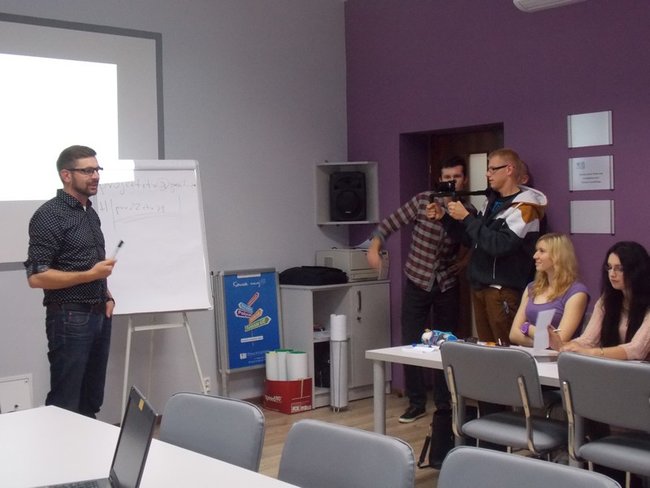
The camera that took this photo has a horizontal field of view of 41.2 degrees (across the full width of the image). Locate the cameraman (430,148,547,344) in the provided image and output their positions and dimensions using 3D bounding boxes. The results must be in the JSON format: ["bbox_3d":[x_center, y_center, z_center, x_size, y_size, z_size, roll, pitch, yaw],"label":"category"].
[{"bbox_3d":[0.984,0.344,5.200,0.540,1.840,0.480,-2,3,-29],"label":"cameraman"}]

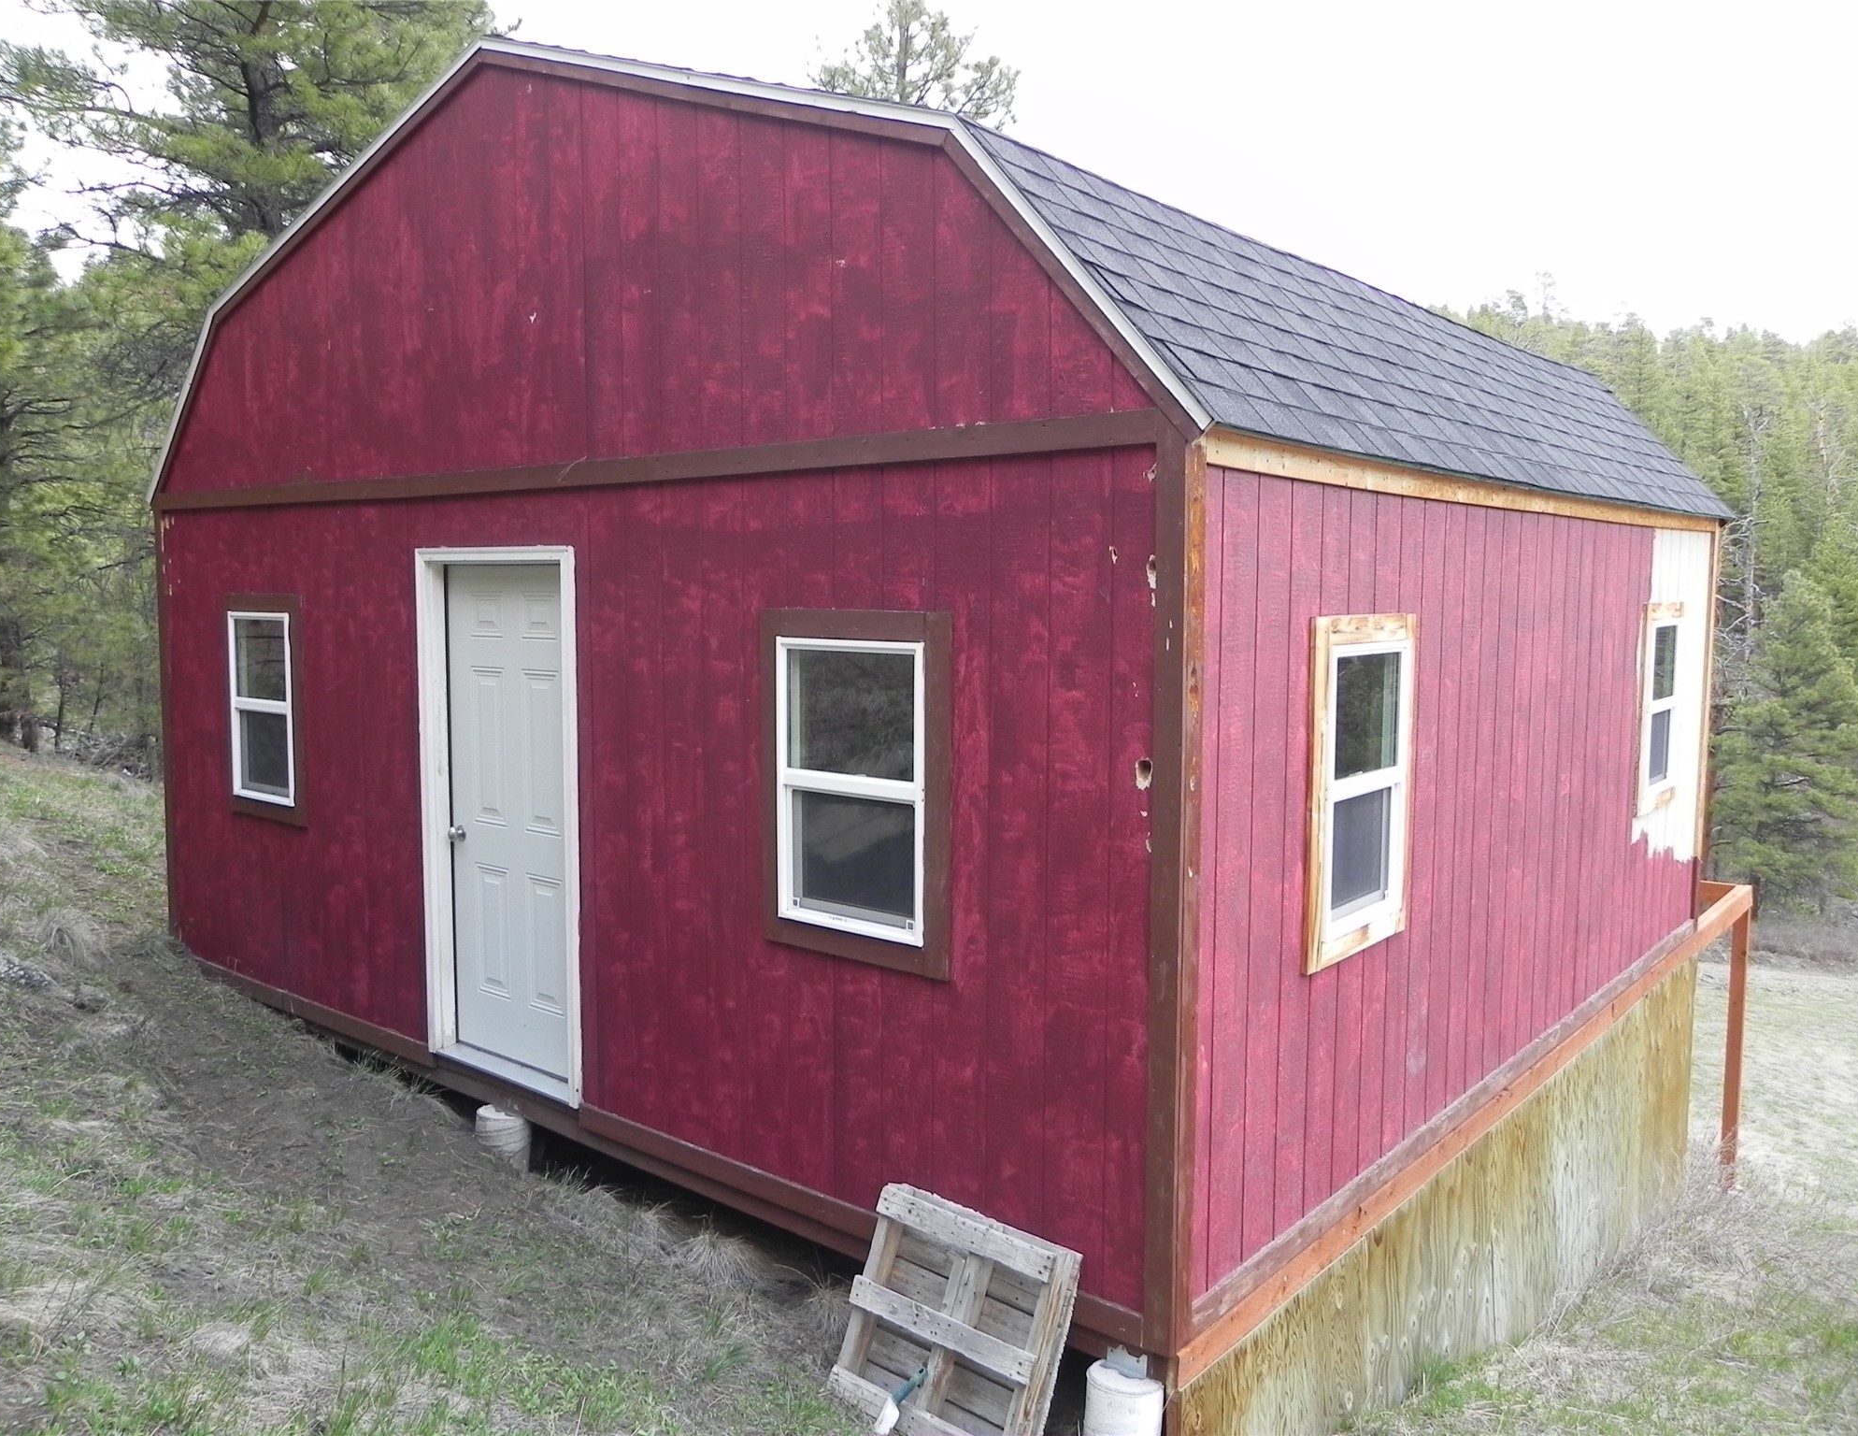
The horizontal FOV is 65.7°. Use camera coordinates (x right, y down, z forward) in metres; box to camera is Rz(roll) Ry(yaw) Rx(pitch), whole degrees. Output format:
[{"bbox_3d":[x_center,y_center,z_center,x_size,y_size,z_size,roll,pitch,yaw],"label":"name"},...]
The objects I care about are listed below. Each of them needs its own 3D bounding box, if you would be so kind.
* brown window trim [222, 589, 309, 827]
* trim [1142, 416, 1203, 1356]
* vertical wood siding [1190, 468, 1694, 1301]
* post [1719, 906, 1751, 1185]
[{"bbox_3d":[-3.159,-0.051,6.858,0.750,1.074,0.030,5,7,40],"label":"brown window trim"},{"bbox_3d":[0.644,0.471,3.781,0.090,2.460,0.108,5,7,40],"label":"trim"},{"bbox_3d":[2.584,0.270,6.078,0.028,2.262,5.885,5,7,40],"label":"vertical wood siding"},{"bbox_3d":[5.346,2.175,9.546,0.089,1.875,0.090,5,7,40],"label":"post"}]

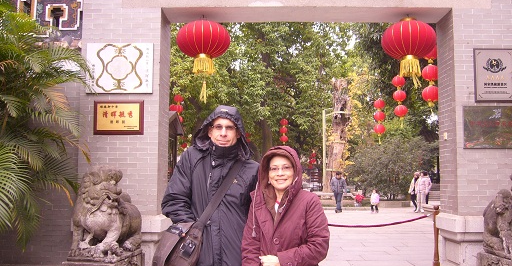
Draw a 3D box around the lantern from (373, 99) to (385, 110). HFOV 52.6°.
[{"bbox_3d":[3.736,-0.850,15.600,0.340,0.320,0.340,0,-5,0],"label":"lantern"}]

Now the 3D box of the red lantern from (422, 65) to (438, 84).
[{"bbox_3d":[3.220,-1.092,9.500,0.340,0.340,0.340,0,-5,0],"label":"red lantern"}]

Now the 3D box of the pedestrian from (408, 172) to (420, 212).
[{"bbox_3d":[6.462,2.405,21.000,0.520,1.640,0.380,0,-5,0],"label":"pedestrian"}]

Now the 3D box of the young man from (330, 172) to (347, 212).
[{"bbox_3d":[3.323,2.391,20.800,0.620,1.670,0.420,0,-5,3],"label":"young man"}]

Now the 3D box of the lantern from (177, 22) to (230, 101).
[{"bbox_3d":[-0.676,-0.931,6.720,0.700,1.060,0.700,0,-5,0],"label":"lantern"}]

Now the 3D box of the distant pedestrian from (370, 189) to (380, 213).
[{"bbox_3d":[4.778,2.763,20.700,0.400,0.930,0.290,-1,-5,14],"label":"distant pedestrian"}]

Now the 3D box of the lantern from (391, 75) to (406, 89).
[{"bbox_3d":[3.651,-1.298,13.200,0.340,0.320,0.340,0,-5,0],"label":"lantern"}]

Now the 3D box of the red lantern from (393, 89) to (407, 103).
[{"bbox_3d":[3.674,-0.936,13.200,0.340,0.320,0.340,0,-5,0],"label":"red lantern"}]

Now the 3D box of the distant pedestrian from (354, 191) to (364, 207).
[{"bbox_3d":[4.298,2.745,21.500,0.420,0.720,0.280,0,-5,6],"label":"distant pedestrian"}]

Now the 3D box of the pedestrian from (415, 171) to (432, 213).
[{"bbox_3d":[6.710,2.382,20.800,0.600,1.670,0.380,-2,-5,27],"label":"pedestrian"}]

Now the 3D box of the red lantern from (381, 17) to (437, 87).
[{"bbox_3d":[1.983,-1.034,6.700,0.710,0.920,0.710,0,-5,0],"label":"red lantern"}]

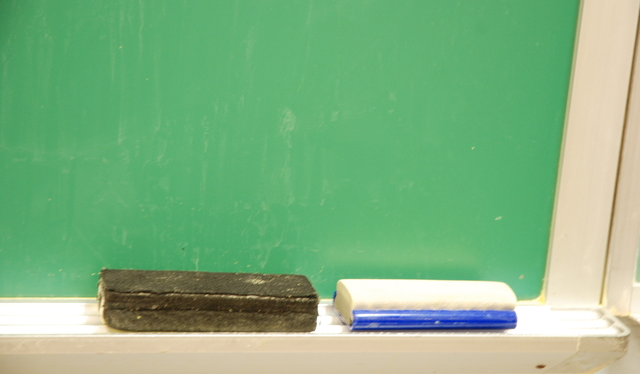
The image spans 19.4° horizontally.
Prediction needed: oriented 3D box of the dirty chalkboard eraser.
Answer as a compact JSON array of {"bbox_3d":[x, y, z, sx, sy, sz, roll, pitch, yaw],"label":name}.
[{"bbox_3d":[-0.079,0.081,1.315,0.148,0.028,0.050,3,13,-14],"label":"dirty chalkboard eraser"}]

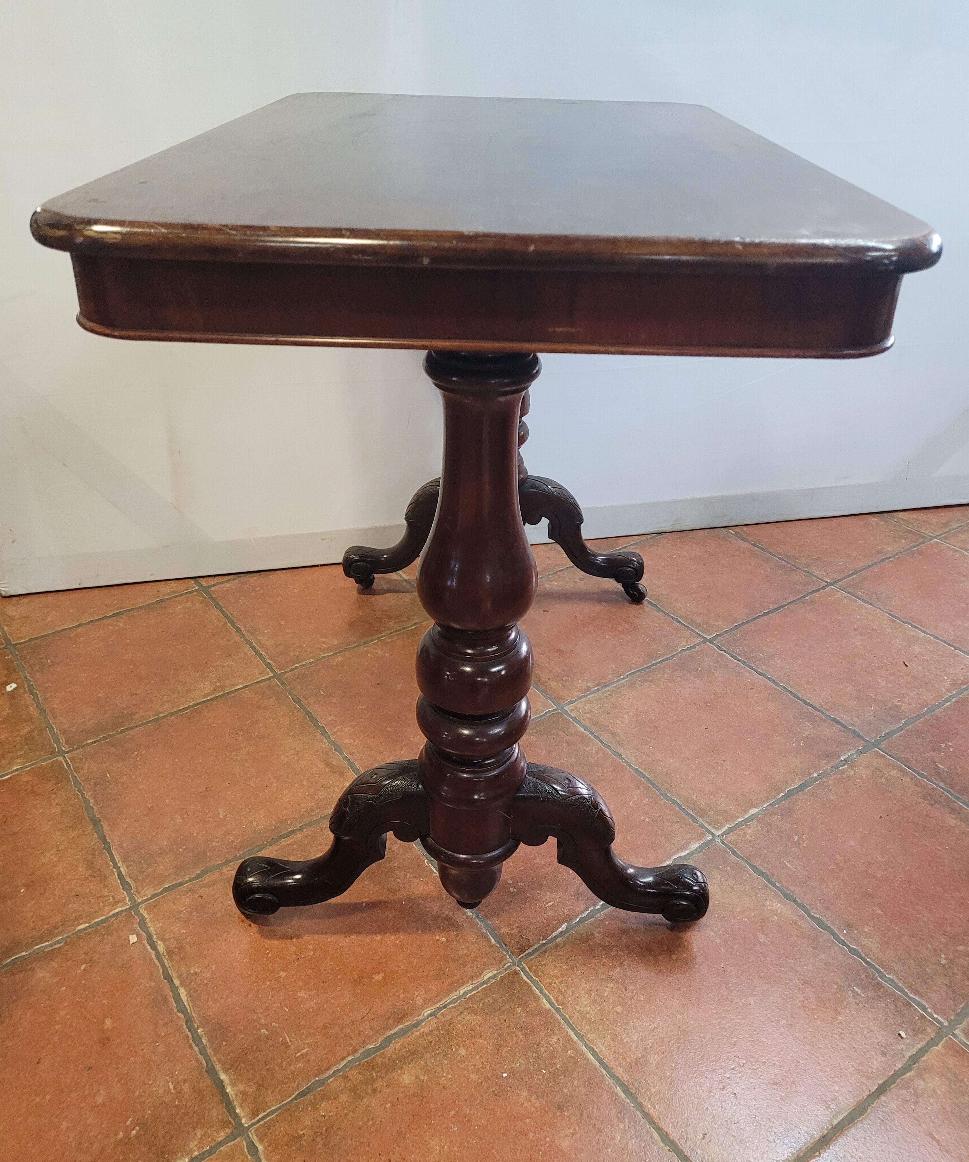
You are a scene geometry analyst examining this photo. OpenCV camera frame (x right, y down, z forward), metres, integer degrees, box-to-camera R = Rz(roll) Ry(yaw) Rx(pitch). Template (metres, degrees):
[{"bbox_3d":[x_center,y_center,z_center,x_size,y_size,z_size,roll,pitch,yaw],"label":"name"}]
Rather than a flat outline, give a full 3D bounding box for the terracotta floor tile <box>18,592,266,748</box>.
[{"bbox_3d":[-0.526,0.127,1.485,0.297,0.012,0.297,-19,37,-30],"label":"terracotta floor tile"}]

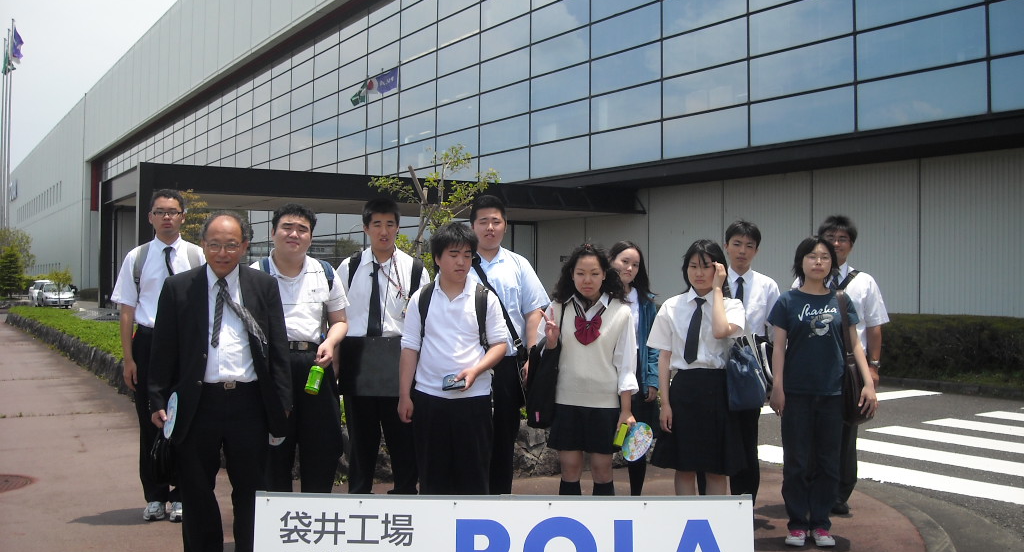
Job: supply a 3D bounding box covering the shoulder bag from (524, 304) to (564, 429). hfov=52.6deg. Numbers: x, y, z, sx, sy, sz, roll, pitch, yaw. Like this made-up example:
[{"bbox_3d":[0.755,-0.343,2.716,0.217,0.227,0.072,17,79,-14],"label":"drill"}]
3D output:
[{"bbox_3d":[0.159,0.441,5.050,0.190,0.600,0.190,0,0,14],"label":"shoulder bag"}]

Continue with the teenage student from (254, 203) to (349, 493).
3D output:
[{"bbox_3d":[-1.087,0.485,5.255,0.530,1.710,0.400,0,0,-9],"label":"teenage student"}]

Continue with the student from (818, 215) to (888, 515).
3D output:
[{"bbox_3d":[1.926,0.511,6.074,0.550,1.710,0.350,0,0,13],"label":"student"}]

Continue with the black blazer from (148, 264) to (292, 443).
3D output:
[{"bbox_3d":[-1.227,0.326,4.360,0.590,0.750,0.310,0,0,-7],"label":"black blazer"}]

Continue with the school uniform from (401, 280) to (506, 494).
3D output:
[{"bbox_3d":[-0.267,0.636,4.720,0.490,1.310,0.330,0,0,-3],"label":"school uniform"}]

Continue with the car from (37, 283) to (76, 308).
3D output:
[{"bbox_3d":[-26.147,1.120,59.500,1.690,1.420,4.400,1,0,-30],"label":"car"}]

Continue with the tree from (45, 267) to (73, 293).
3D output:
[{"bbox_3d":[-13.985,0.325,32.000,0.880,1.280,0.850,0,0,-3],"label":"tree"}]

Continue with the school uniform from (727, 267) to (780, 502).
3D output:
[{"bbox_3d":[1.225,0.619,5.600,0.460,1.370,0.290,0,0,6],"label":"school uniform"}]

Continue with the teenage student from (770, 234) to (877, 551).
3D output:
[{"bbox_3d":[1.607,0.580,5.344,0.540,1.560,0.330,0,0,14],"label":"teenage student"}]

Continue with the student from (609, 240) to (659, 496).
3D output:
[{"bbox_3d":[0.652,0.576,5.900,0.410,1.570,0.300,0,0,9],"label":"student"}]

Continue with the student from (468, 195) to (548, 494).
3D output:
[{"bbox_3d":[-0.067,0.472,5.205,0.500,1.750,0.360,0,0,2],"label":"student"}]

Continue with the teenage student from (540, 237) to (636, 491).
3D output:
[{"bbox_3d":[0.376,0.597,4.954,0.450,1.505,0.350,0,0,10],"label":"teenage student"}]

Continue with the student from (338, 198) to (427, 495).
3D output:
[{"bbox_3d":[-0.719,0.450,5.750,0.520,1.780,0.340,0,0,-1],"label":"student"}]

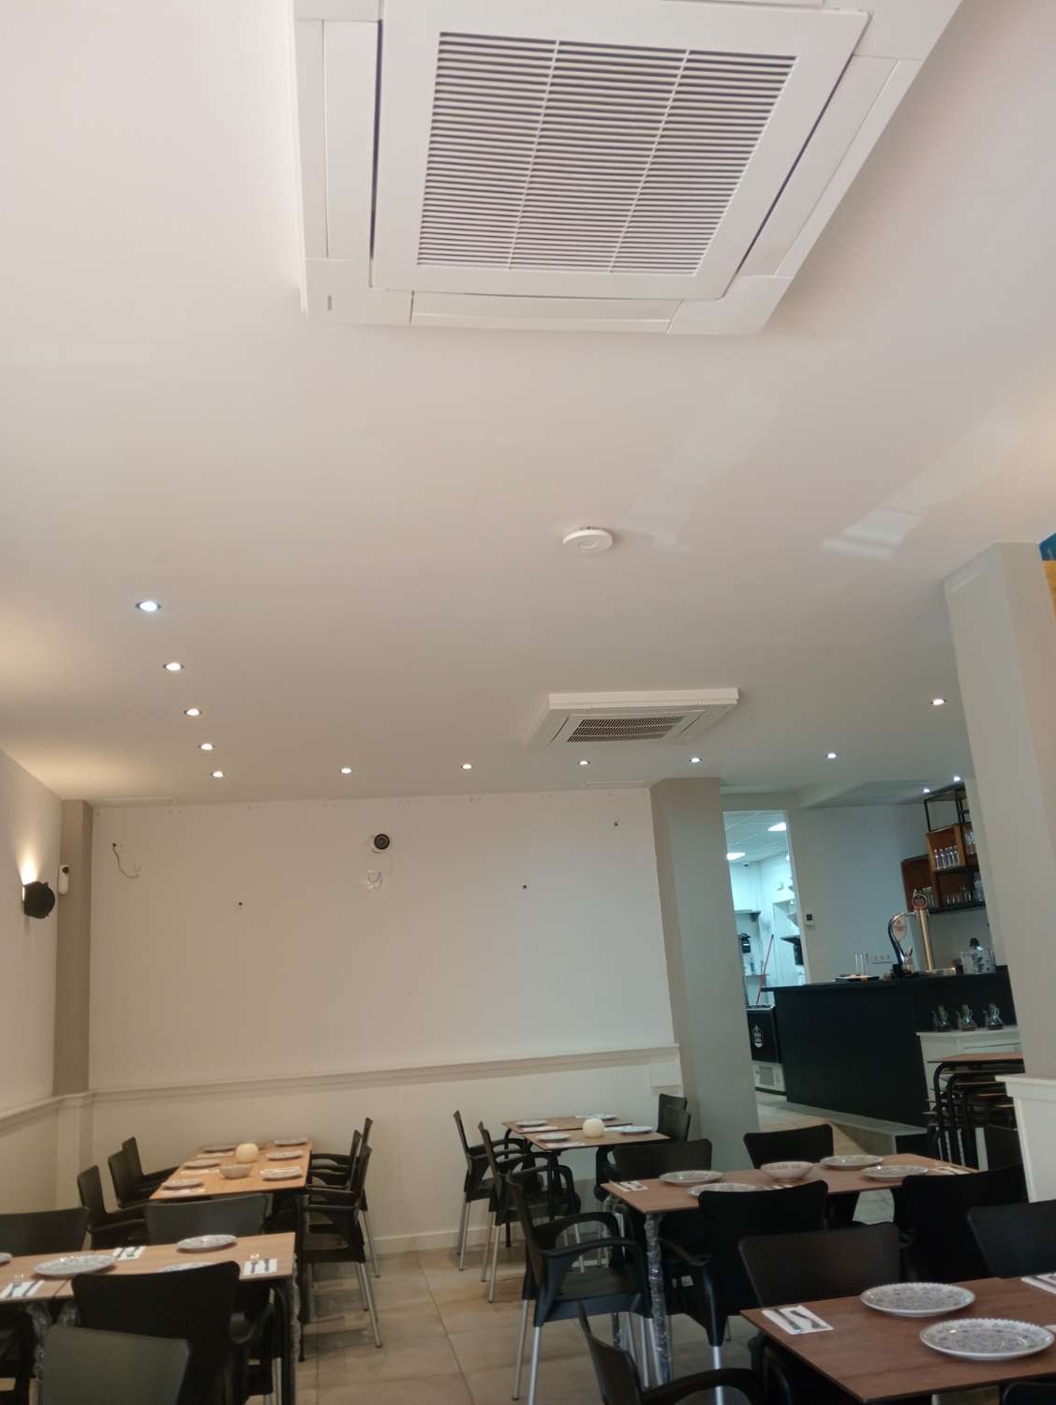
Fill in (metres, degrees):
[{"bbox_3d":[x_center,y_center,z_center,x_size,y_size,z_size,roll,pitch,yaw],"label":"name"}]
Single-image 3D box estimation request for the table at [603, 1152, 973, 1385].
[{"bbox_3d":[1.093,2.292,4.524,1.409,0.731,0.702,-1,-15,-10],"label":"table"}]

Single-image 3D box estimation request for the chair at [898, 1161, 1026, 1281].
[{"bbox_3d":[1.503,2.053,3.976,0.560,0.835,0.540,-3,-15,-5],"label":"chair"}]

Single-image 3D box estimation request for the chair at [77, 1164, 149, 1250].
[{"bbox_3d":[-1.808,2.653,5.396,0.560,0.855,0.570,-2,-15,-8],"label":"chair"}]

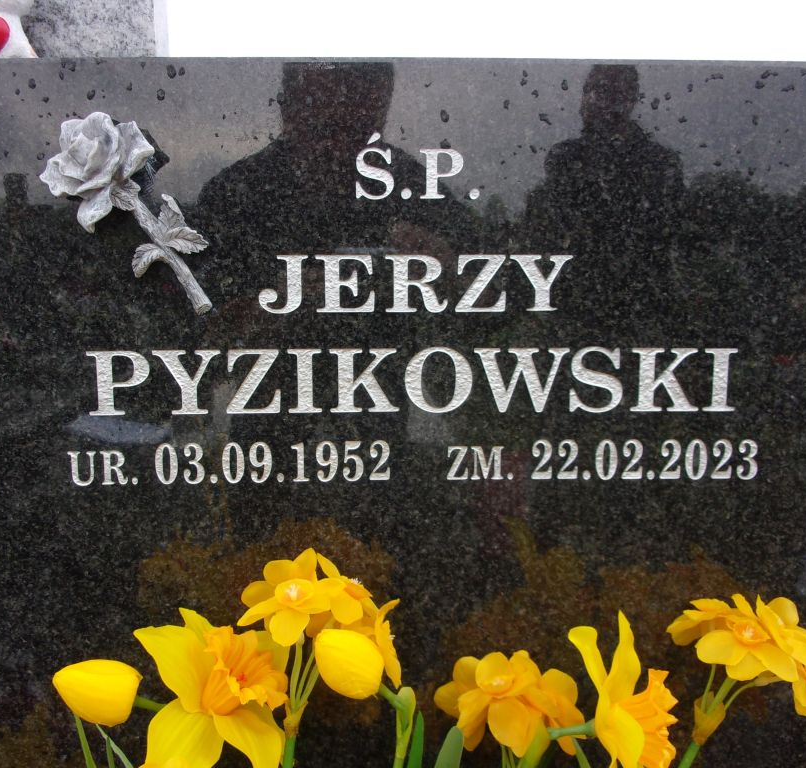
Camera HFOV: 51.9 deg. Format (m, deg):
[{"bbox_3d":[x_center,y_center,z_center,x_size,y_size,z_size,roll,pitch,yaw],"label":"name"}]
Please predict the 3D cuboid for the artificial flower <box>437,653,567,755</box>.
[{"bbox_3d":[0.063,0.212,0.549,0.077,0.070,0.052,0,-22,0],"label":"artificial flower"}]

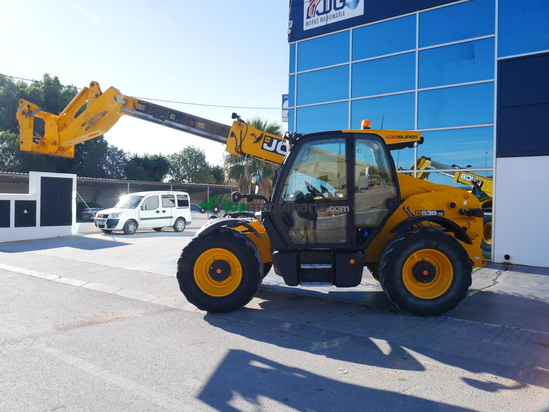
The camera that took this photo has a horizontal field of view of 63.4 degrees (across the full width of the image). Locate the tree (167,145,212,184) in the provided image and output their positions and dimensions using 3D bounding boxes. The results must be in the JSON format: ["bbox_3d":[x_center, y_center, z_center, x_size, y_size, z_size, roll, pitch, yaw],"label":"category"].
[{"bbox_3d":[-7.200,-2.100,38.000,4.000,5.900,4.000,1,1,5],"label":"tree"}]

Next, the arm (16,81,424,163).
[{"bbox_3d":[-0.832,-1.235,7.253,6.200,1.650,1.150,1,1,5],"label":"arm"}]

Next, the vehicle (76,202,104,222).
[{"bbox_3d":[-11.500,0.420,26.400,1.780,1.450,4.400,0,1,-45],"label":"vehicle"}]

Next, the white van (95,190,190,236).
[{"bbox_3d":[-5.670,0.260,19.440,1.720,1.820,4.250,2,1,37],"label":"white van"}]

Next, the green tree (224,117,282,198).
[{"bbox_3d":[-1.300,-2.400,29.000,4.200,6.900,4.200,1,1,5],"label":"green tree"}]

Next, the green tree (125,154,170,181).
[{"bbox_3d":[-10.900,-1.800,38.000,4.000,5.200,4.000,1,1,5],"label":"green tree"}]

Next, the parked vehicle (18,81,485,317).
[{"bbox_3d":[-0.456,-0.307,7.064,7.050,3.480,2.300,1,1,5],"label":"parked vehicle"}]

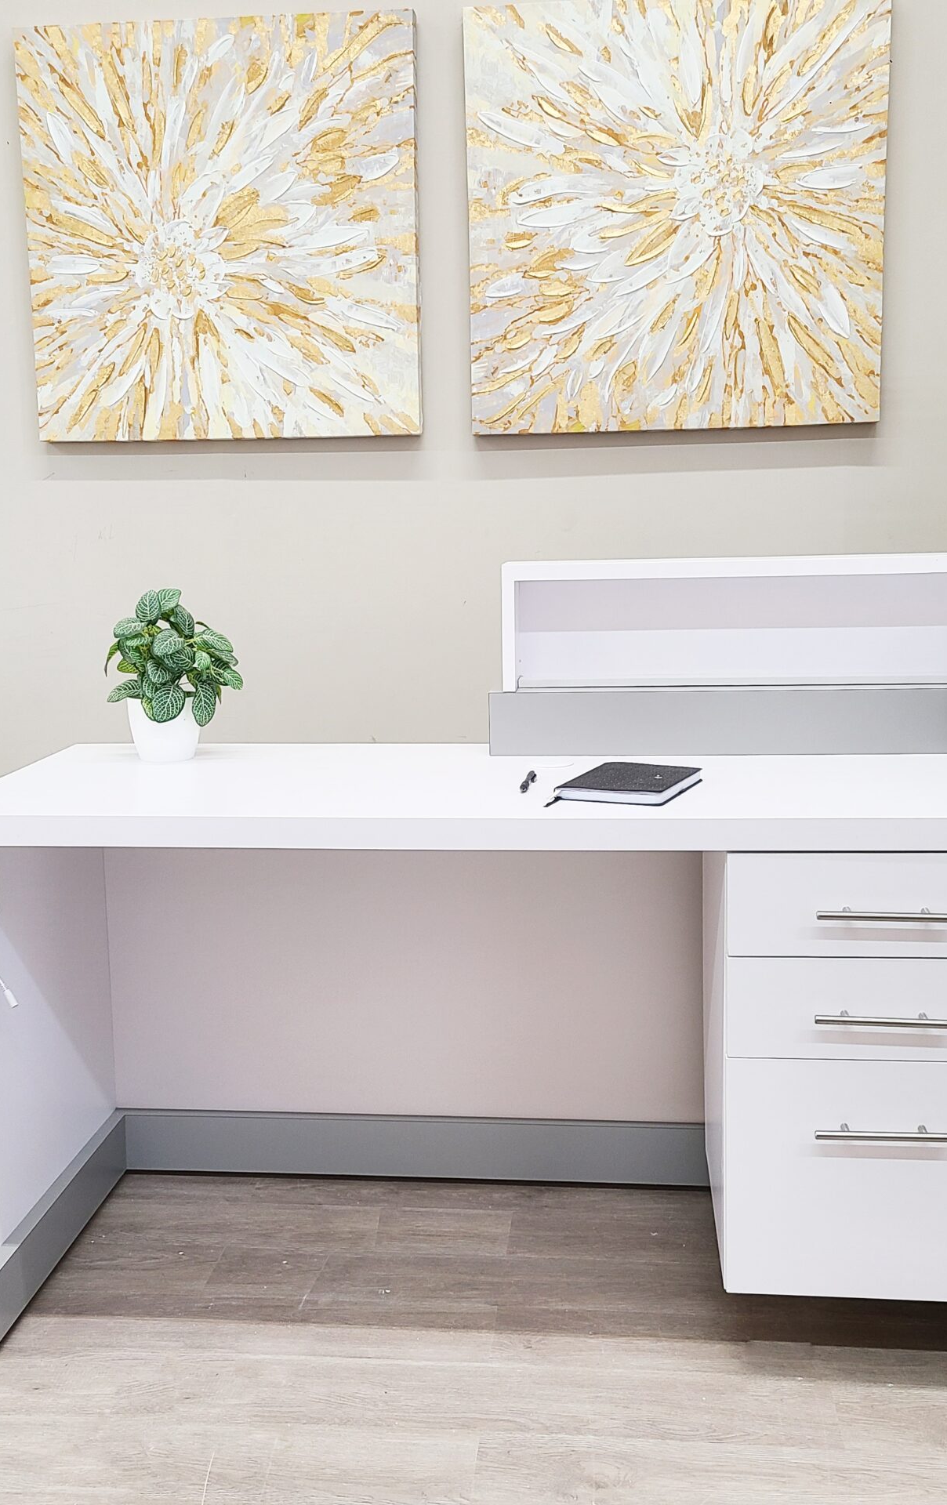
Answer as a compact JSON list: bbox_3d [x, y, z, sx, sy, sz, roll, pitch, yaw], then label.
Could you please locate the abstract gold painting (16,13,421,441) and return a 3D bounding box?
[{"bbox_3d":[-0.468,-0.968,2.819,0.745,0.745,0.040,0,9,6],"label":"abstract gold painting"}]

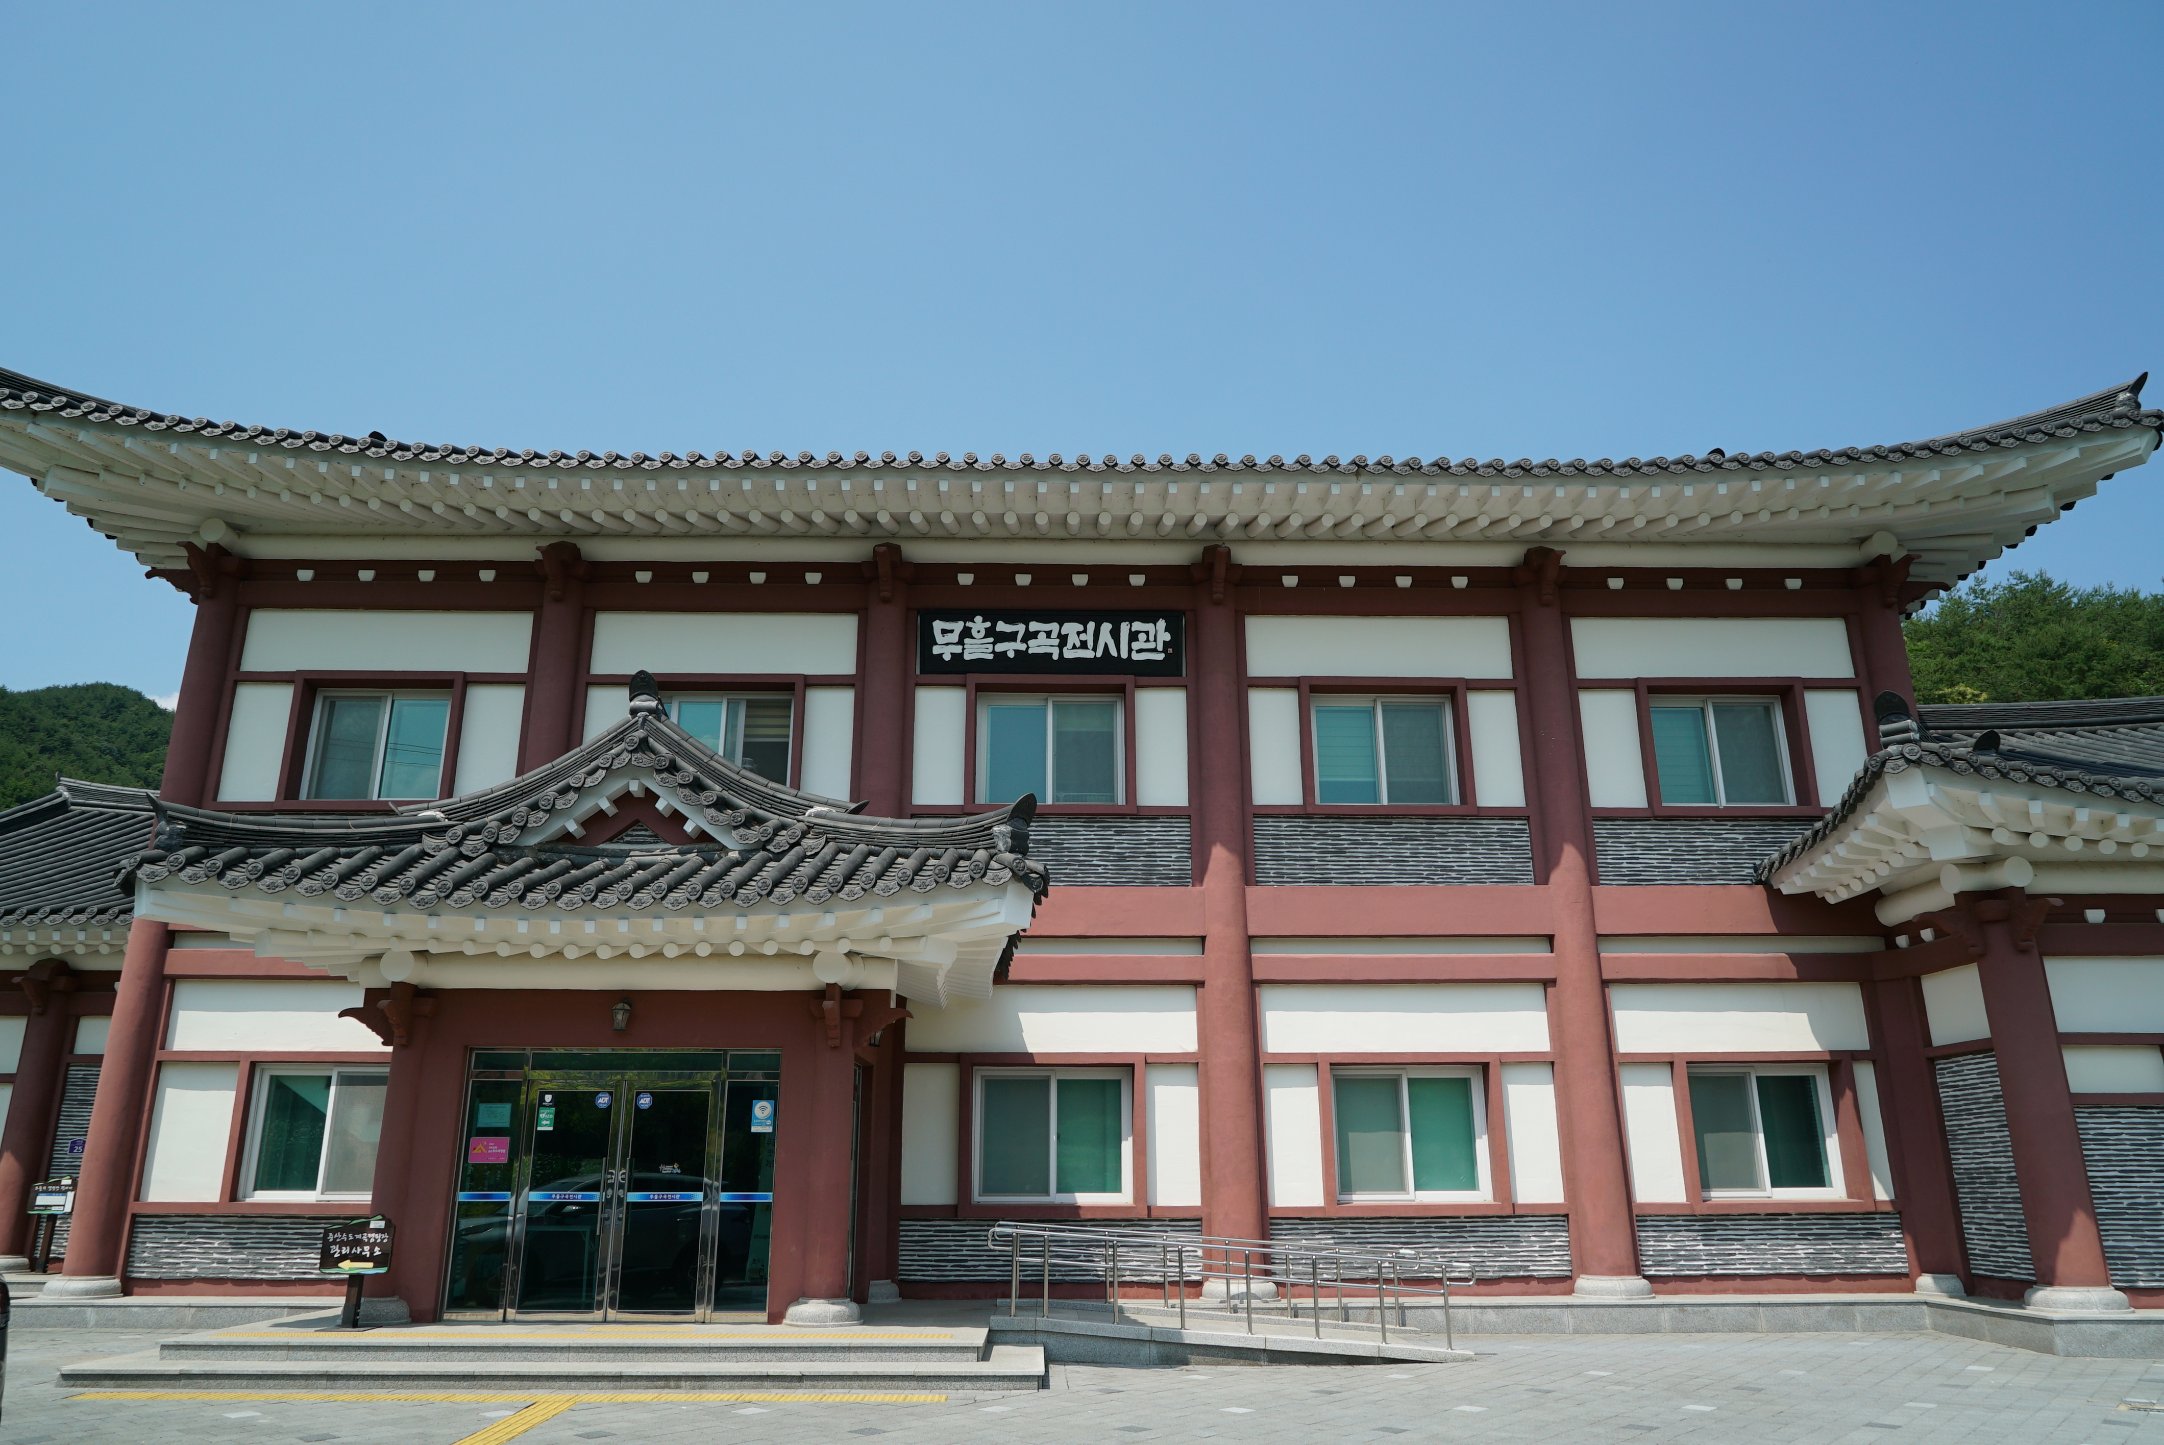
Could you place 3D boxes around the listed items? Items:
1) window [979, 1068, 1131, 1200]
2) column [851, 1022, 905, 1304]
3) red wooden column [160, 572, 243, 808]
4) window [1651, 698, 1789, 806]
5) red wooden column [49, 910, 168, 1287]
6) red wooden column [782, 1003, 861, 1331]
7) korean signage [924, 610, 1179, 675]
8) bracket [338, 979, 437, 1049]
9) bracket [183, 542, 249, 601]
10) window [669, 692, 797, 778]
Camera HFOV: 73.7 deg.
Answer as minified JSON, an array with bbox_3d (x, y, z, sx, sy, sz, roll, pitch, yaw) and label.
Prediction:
[{"bbox_3d":[-0.307,4.485,15.695,1.697,1.429,0.130,0,-16,-1],"label":"window"},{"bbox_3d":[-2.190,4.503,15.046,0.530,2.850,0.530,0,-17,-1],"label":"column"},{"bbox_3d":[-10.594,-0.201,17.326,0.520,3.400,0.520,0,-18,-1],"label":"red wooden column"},{"bbox_3d":[7.566,0.339,17.081,1.603,1.368,0.130,0,-16,-1],"label":"window"},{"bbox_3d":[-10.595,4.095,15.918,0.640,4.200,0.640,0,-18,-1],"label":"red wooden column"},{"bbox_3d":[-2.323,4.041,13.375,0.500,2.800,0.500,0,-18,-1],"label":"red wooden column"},{"bbox_3d":[-0.360,-0.927,17.061,3.127,0.821,0.120,0,-16,-1],"label":"korean signage"},{"bbox_3d":[-6.449,2.717,13.474,0.800,0.620,0.560,0,-18,-1],"label":"bracket"},{"bbox_3d":[-10.528,-1.860,17.484,0.620,0.700,0.620,0,-18,-1],"label":"bracket"},{"bbox_3d":[-4.228,0.270,16.726,1.660,1.330,0.150,0,-17,-1],"label":"window"}]

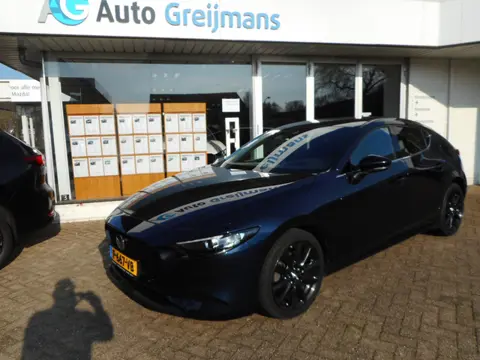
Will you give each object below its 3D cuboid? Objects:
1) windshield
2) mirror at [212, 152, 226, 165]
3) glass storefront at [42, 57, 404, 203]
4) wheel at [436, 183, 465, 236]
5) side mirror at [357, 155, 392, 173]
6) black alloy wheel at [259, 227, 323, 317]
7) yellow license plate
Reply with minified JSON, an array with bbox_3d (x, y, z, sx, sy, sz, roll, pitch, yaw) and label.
[{"bbox_3d":[0.486,-0.320,3.550,0.950,0.150,1.420,-41,28,-28],"label":"windshield"},{"bbox_3d":[-0.217,-0.254,4.189,0.160,0.140,0.230,-8,10,-38],"label":"mirror"},{"bbox_3d":[0.122,-1.051,6.528,6.750,2.420,0.250,-4,8,-14],"label":"glass storefront"},{"bbox_3d":[2.479,0.359,4.192,0.650,0.650,0.220,-8,10,-38],"label":"wheel"},{"bbox_3d":[1.119,-0.134,2.905,0.160,0.140,0.230,-8,10,-38],"label":"side mirror"},{"bbox_3d":[0.343,0.670,2.528,0.650,0.650,0.220,-8,10,-38],"label":"black alloy wheel"},{"bbox_3d":[-0.864,0.587,2.566,0.020,0.110,0.520,-8,10,-38],"label":"yellow license plate"}]

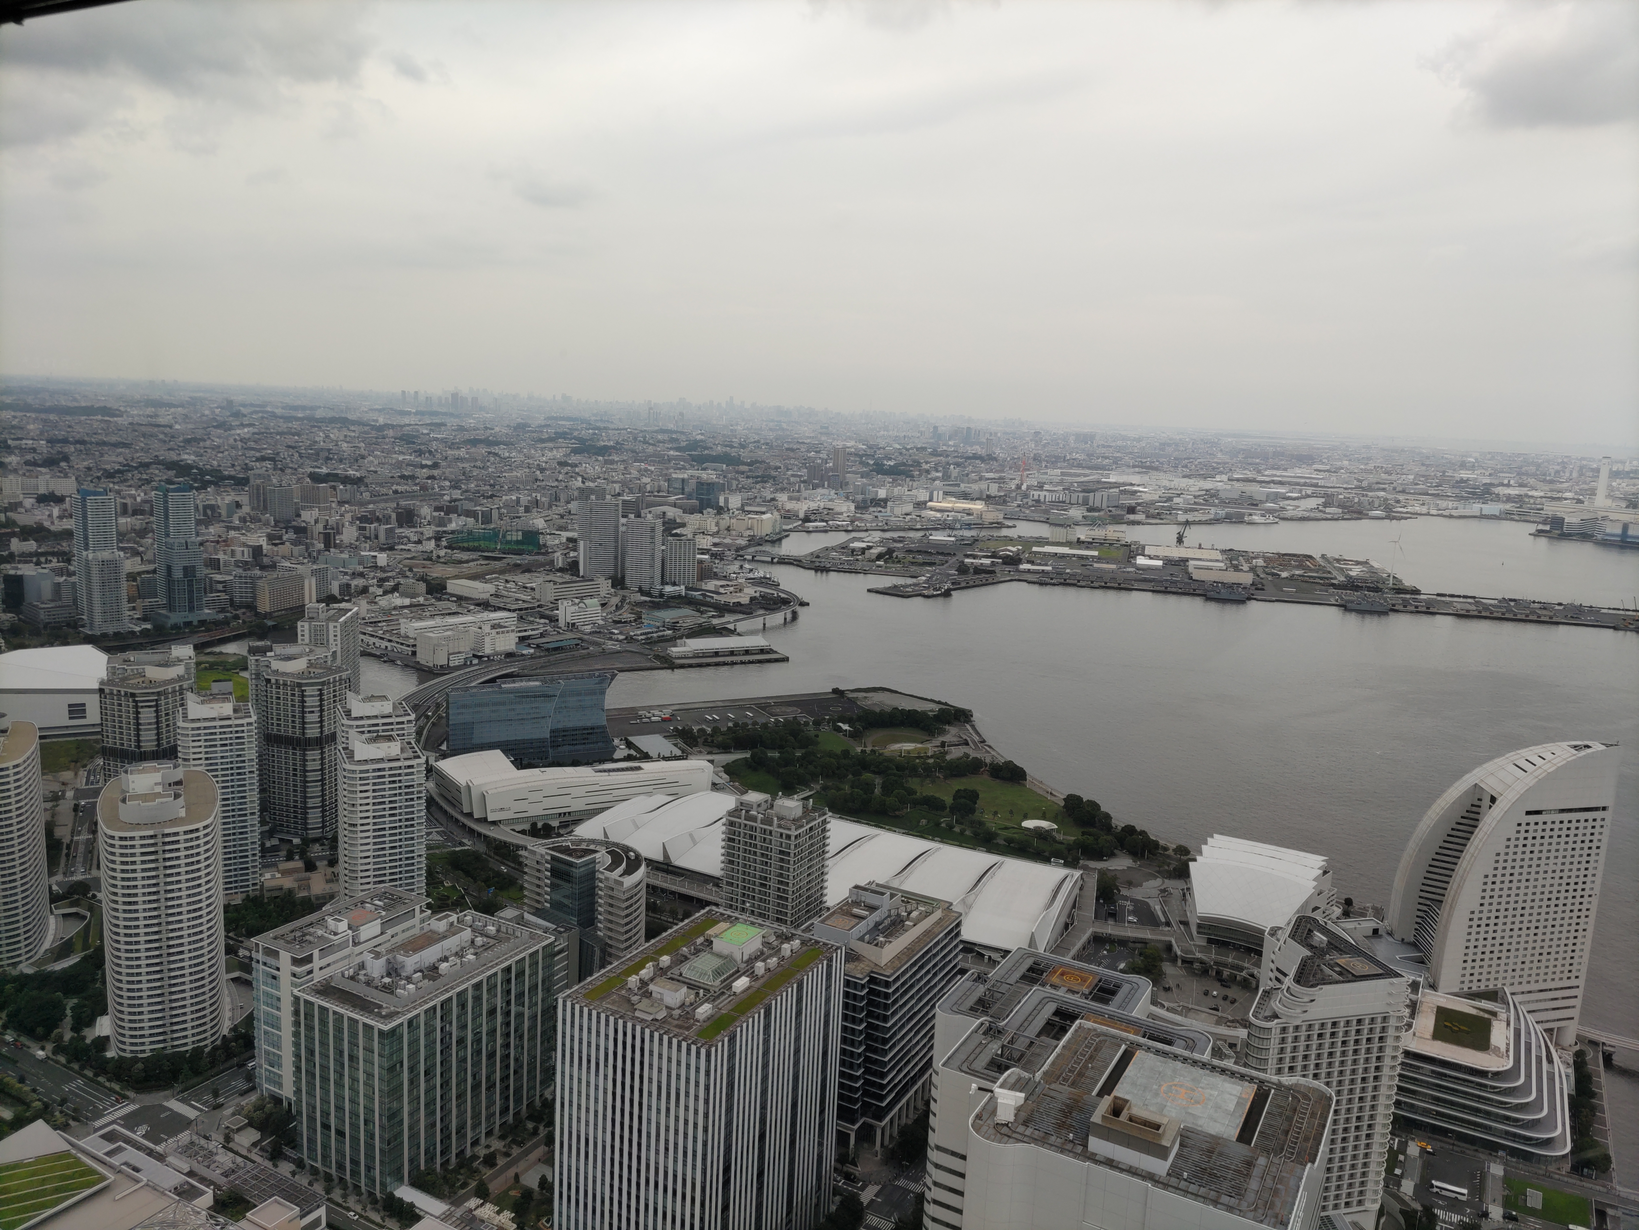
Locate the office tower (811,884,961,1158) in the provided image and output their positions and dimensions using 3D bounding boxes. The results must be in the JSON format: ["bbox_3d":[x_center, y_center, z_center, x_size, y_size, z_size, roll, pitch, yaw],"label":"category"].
[{"bbox_3d":[21.430,154.300,487.350,45.000,78.000,84.000,8,11,28],"label":"office tower"}]

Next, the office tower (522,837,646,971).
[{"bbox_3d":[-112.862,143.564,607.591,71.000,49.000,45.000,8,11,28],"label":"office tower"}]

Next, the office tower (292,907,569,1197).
[{"bbox_3d":[-144.866,158.404,461.376,46.000,67.000,84.000,8,11,28],"label":"office tower"}]

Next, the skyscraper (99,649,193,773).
[{"bbox_3d":[-385.070,80.850,713.370,50.000,106.000,51.000,8,11,28],"label":"skyscraper"}]

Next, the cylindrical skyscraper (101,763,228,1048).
[{"bbox_3d":[-278.311,122.315,523.451,46.000,106.000,82.000,-2,11,-26],"label":"cylindrical skyscraper"}]

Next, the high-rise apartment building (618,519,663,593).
[{"bbox_3d":[-250.290,-89.320,1755.900,41.000,103.000,40.000,3,10,4],"label":"high-rise apartment building"}]

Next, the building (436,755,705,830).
[{"bbox_3d":[-165.420,111.830,828.550,174.000,26.000,90.000,-2,11,-26],"label":"building"}]

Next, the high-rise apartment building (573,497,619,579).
[{"bbox_3d":[-328.490,-113.700,1840.680,62.000,115.000,36.000,1,10,-7],"label":"high-rise apartment building"}]

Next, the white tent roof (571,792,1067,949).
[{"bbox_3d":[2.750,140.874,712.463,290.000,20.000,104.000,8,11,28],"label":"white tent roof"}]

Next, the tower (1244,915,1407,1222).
[{"bbox_3d":[168.718,160.662,417.893,50.000,103.000,79.000,8,11,28],"label":"tower"}]

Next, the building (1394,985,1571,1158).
[{"bbox_3d":[280.577,182.388,518.703,63.000,35.000,112.000,8,11,28],"label":"building"}]

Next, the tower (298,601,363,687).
[{"bbox_3d":[-367.240,44.520,927.970,27.000,105.000,62.000,1,10,-8],"label":"tower"}]

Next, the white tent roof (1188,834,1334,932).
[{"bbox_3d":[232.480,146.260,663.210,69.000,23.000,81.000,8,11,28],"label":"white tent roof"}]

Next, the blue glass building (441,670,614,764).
[{"bbox_3d":[-214.000,79.090,915.800,129.000,62.000,31.000,-3,11,-31],"label":"blue glass building"}]

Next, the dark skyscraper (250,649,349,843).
[{"bbox_3d":[-311.320,76.160,760.240,55.000,106.000,48.000,8,11,28],"label":"dark skyscraper"}]

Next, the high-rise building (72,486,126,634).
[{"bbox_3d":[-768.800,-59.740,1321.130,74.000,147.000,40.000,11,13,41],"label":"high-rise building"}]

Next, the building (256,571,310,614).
[{"bbox_3d":[-634.450,-26.590,1456.580,15.000,37.000,63.000,6,11,20],"label":"building"}]

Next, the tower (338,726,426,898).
[{"bbox_3d":[-217.475,110.234,613.692,37.000,104.000,35.000,-3,11,-29],"label":"tower"}]

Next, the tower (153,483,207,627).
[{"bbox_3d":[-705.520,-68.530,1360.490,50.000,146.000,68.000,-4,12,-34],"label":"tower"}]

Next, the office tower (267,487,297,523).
[{"bbox_3d":[-1048.706,-213.759,2397.610,28.000,66.000,42.000,8,11,28],"label":"office tower"}]

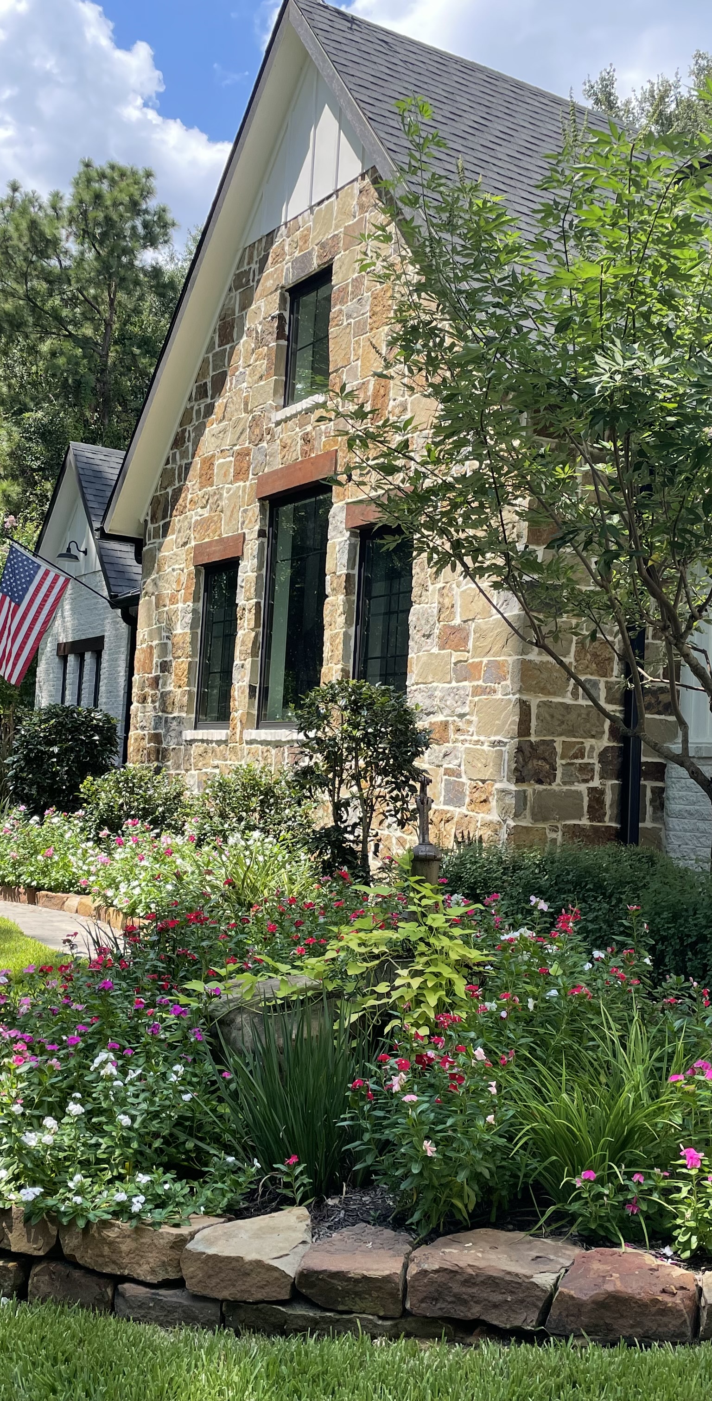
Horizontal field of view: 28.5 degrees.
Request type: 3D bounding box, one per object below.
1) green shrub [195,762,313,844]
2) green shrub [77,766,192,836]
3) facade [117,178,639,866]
[{"bbox_3d":[-0.673,0.839,9.250,0.800,0.860,0.820,5,-4,-32],"label":"green shrub"},{"bbox_3d":[-1.718,0.908,10.900,0.820,0.800,0.860,5,-4,-32],"label":"green shrub"},{"bbox_3d":[-0.015,-1.215,10.956,1.150,5.125,5.656,5,-4,-32],"label":"facade"}]

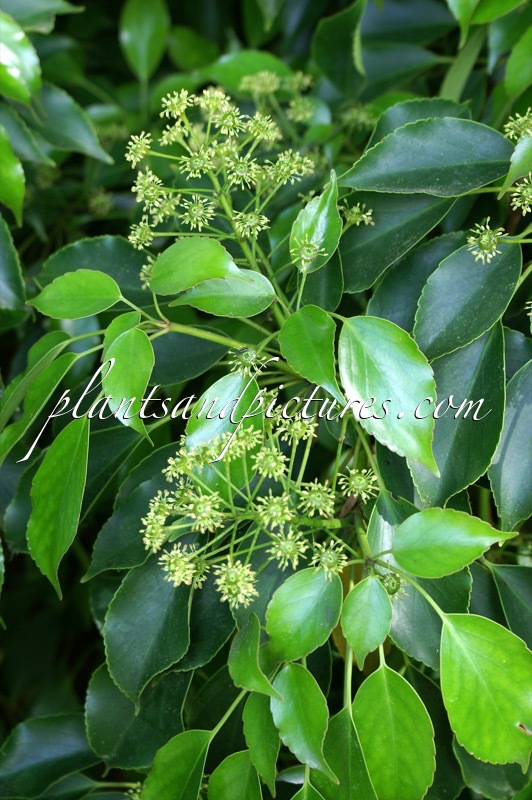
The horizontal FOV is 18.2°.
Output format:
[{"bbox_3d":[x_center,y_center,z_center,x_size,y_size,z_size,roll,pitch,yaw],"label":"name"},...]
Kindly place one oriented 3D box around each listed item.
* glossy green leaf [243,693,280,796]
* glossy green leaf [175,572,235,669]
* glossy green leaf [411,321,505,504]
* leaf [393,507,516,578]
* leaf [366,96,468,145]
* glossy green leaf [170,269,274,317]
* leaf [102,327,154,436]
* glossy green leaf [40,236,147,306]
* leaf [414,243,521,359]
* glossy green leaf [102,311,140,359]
[{"bbox_3d":[-0.002,0.174,0.845,0.019,0.054,0.011,-3,-6,-25],"label":"glossy green leaf"},{"bbox_3d":[-0.035,0.108,0.845,0.040,0.072,0.013,25,-17,5],"label":"glossy green leaf"},{"bbox_3d":[0.090,0.008,0.785,0.048,0.097,0.017,17,-11,13],"label":"glossy green leaf"},{"bbox_3d":[0.089,0.067,0.785,0.059,0.014,0.037,-7,61,-10],"label":"leaf"},{"bbox_3d":[0.082,-0.144,0.880,0.063,0.014,0.037,-16,61,-9],"label":"leaf"},{"bbox_3d":[-0.022,-0.054,0.840,0.054,0.011,0.028,-5,60,-3],"label":"glossy green leaf"},{"bbox_3d":[-0.062,-0.008,0.750,0.024,0.014,0.055,-11,65,1],"label":"leaf"},{"bbox_3d":[-0.092,-0.067,0.890,0.065,0.015,0.045,-10,59,1],"label":"glossy green leaf"},{"bbox_3d":[0.104,-0.051,0.860,0.044,0.079,0.012,38,-8,18],"label":"leaf"},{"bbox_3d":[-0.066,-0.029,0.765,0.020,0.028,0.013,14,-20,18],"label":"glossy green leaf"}]

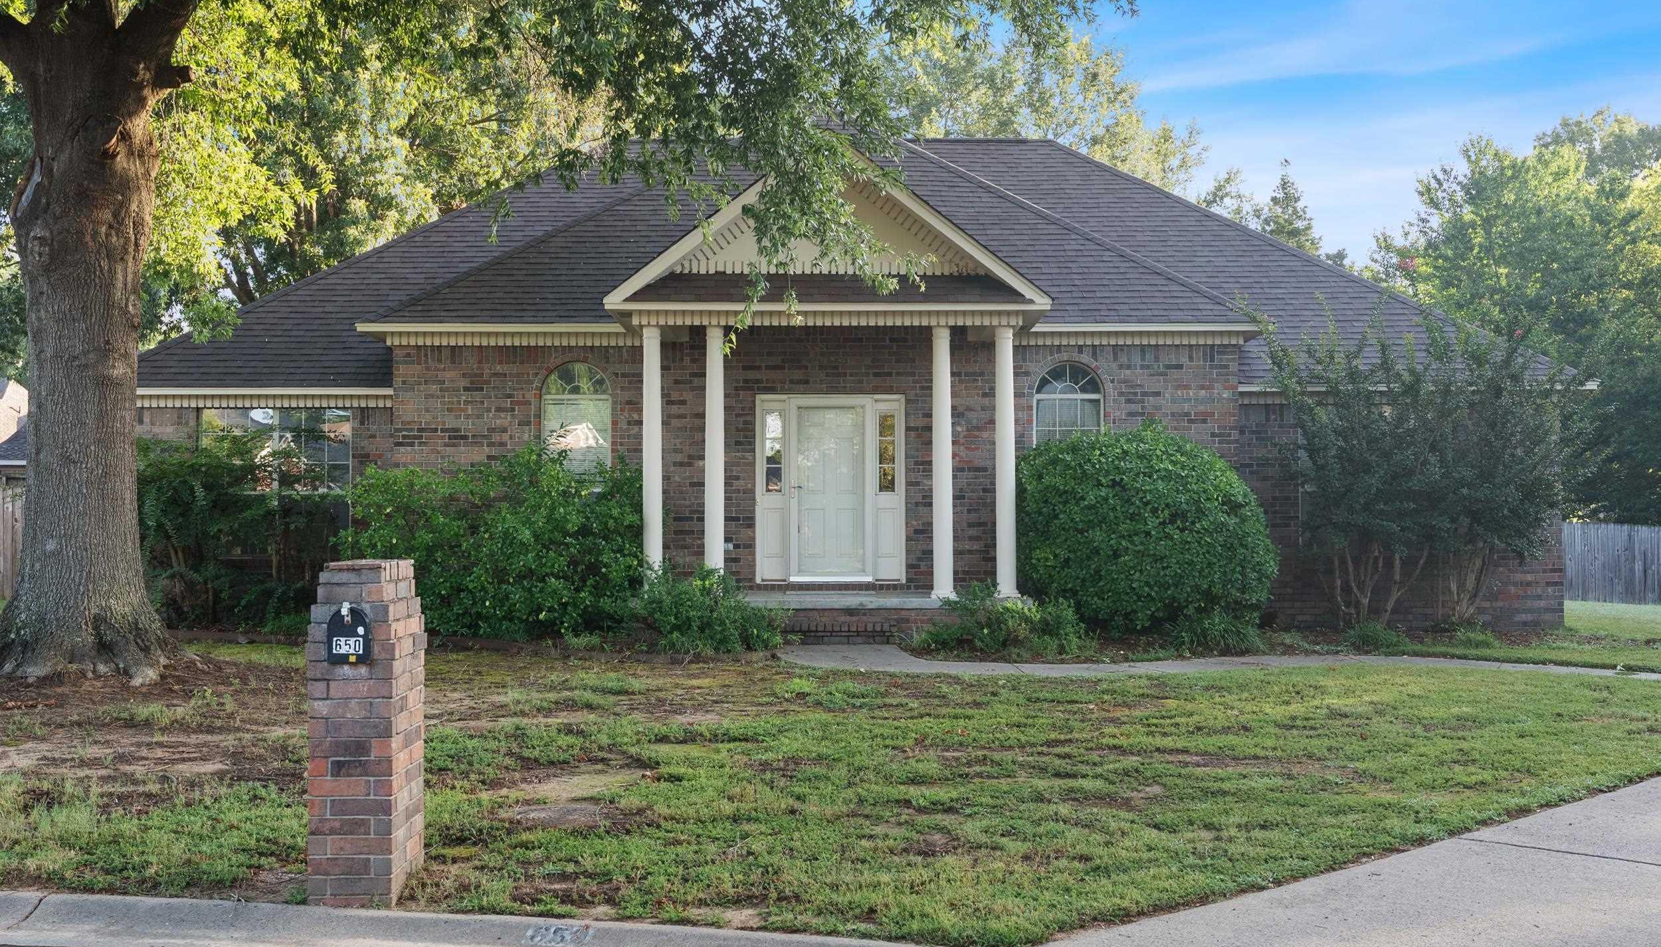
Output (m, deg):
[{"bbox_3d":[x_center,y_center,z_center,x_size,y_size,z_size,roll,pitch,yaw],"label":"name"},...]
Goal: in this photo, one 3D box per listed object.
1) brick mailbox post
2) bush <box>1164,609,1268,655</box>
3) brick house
[{"bbox_3d":[-1.880,1.029,6.548,0.350,1.330,0.580,0,-1,-2],"label":"brick mailbox post"},{"bbox_3d":[3.727,1.523,15.569,0.970,0.440,0.900,0,-1,0],"label":"bush"},{"bbox_3d":[0.050,-1.580,22.343,17.100,6.950,13.200,0,-1,0],"label":"brick house"}]

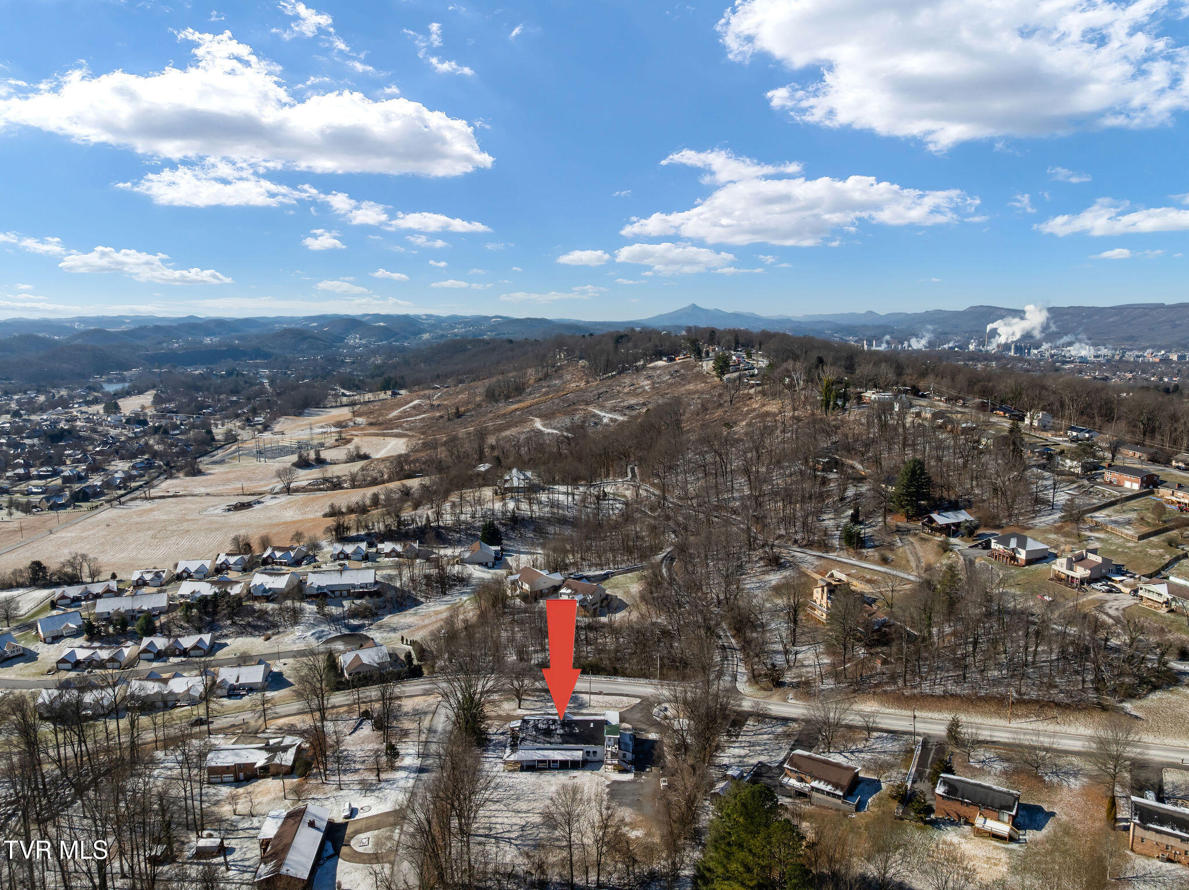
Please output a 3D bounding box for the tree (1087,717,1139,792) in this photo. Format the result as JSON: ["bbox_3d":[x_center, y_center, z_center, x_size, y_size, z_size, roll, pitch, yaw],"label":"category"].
[{"bbox_3d":[110.430,66.060,175.370,9.630,17.360,9.630,0,9,0],"label":"tree"}]

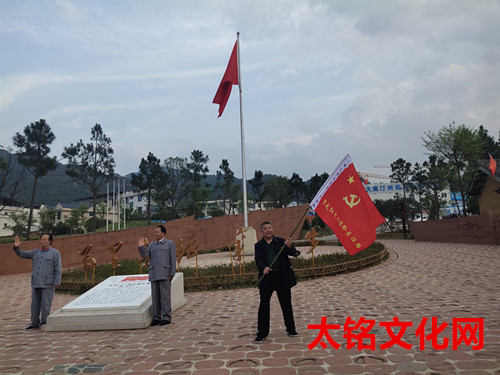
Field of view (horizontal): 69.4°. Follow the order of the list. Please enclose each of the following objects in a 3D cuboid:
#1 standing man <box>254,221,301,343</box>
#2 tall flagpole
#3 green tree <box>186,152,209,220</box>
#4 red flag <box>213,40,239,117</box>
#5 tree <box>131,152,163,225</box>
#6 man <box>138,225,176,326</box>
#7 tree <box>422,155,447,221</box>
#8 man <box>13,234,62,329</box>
[{"bbox_3d":[0.390,1.347,5.300,0.641,1.676,0.500,-2,-7,-3],"label":"standing man"},{"bbox_3d":[-0.416,-3.311,19.756,0.180,10.840,0.180,-2,-6,0],"label":"tall flagpole"},{"bbox_3d":[-4.976,-0.177,34.227,2.100,6.770,2.100,-2,-6,0],"label":"green tree"},{"bbox_3d":[-1.092,-4.854,16.000,1.094,3.500,0.600,-2,-7,-3],"label":"red flag"},{"bbox_3d":[-10.606,0.147,37.000,3.115,7.549,3.115,0,-7,-16],"label":"tree"},{"bbox_3d":[-1.634,1.546,6.380,0.600,1.730,0.450,-4,-6,13],"label":"man"},{"bbox_3d":[19.490,0.518,38.000,2.599,7.901,2.599,-6,-8,27],"label":"tree"},{"bbox_3d":[-3.869,1.711,6.574,0.760,1.690,0.500,-4,-6,11],"label":"man"}]

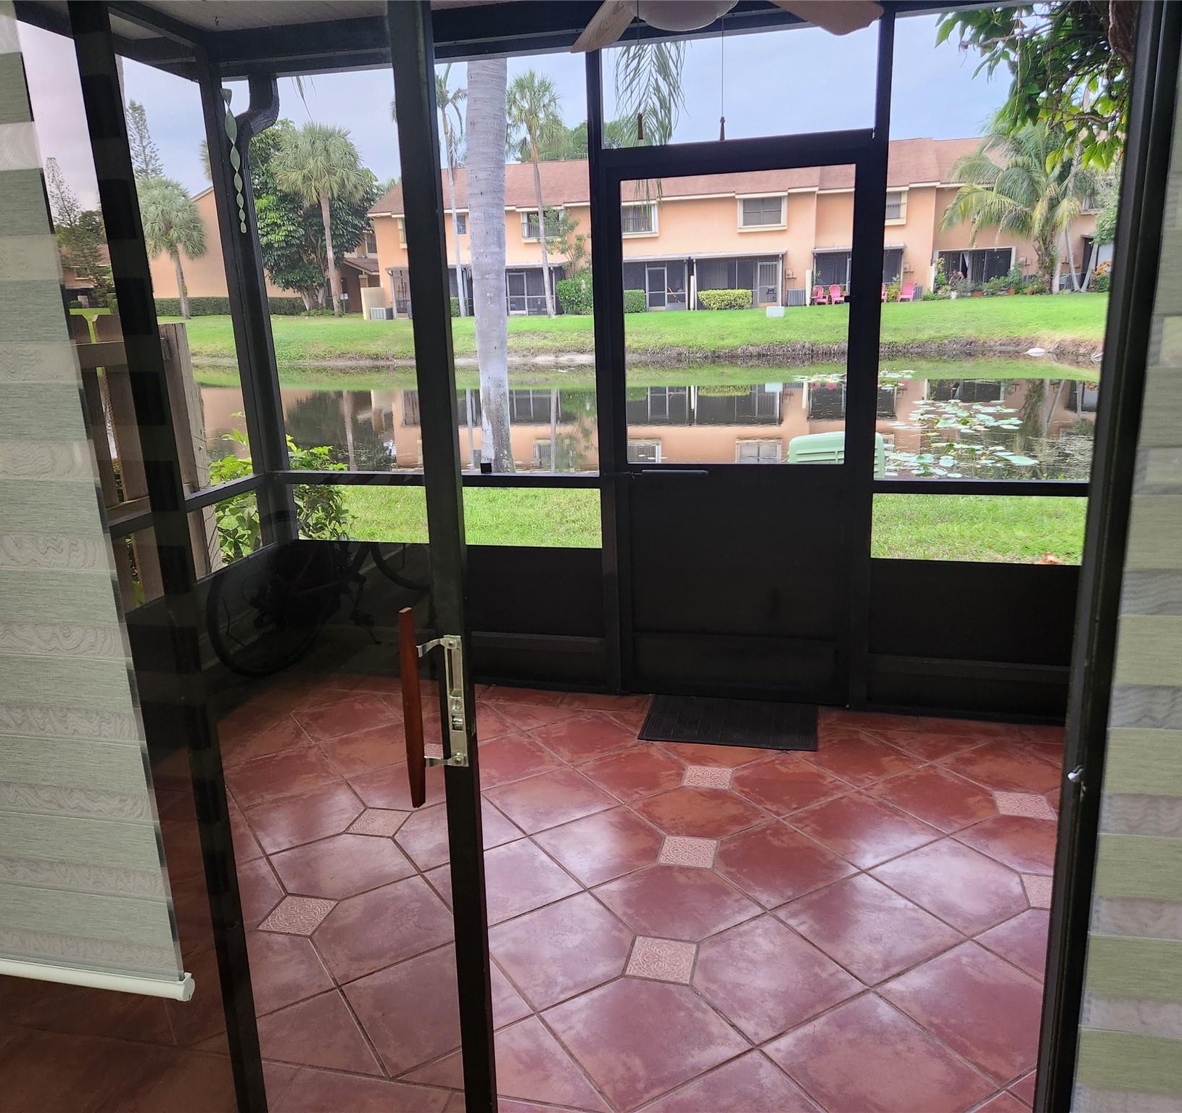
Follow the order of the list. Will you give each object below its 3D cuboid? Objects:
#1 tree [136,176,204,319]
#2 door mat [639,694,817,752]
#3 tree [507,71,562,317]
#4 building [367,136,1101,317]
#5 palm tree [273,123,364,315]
[{"bbox_3d":[-24.687,-18.253,58.509,3.801,8.162,3.801,-8,16,-21],"label":"tree"},{"bbox_3d":[0.528,0.617,3.712,0.635,0.012,0.405,2,16,13],"label":"door mat"},{"bbox_3d":[-2.701,-17.420,47.983,2.940,11.323,2.940,-3,15,-2],"label":"tree"},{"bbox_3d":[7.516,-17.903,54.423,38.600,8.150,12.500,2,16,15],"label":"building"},{"bbox_3d":[-15.128,-19.011,56.110,5.006,10.434,5.006,-6,16,-13],"label":"palm tree"}]

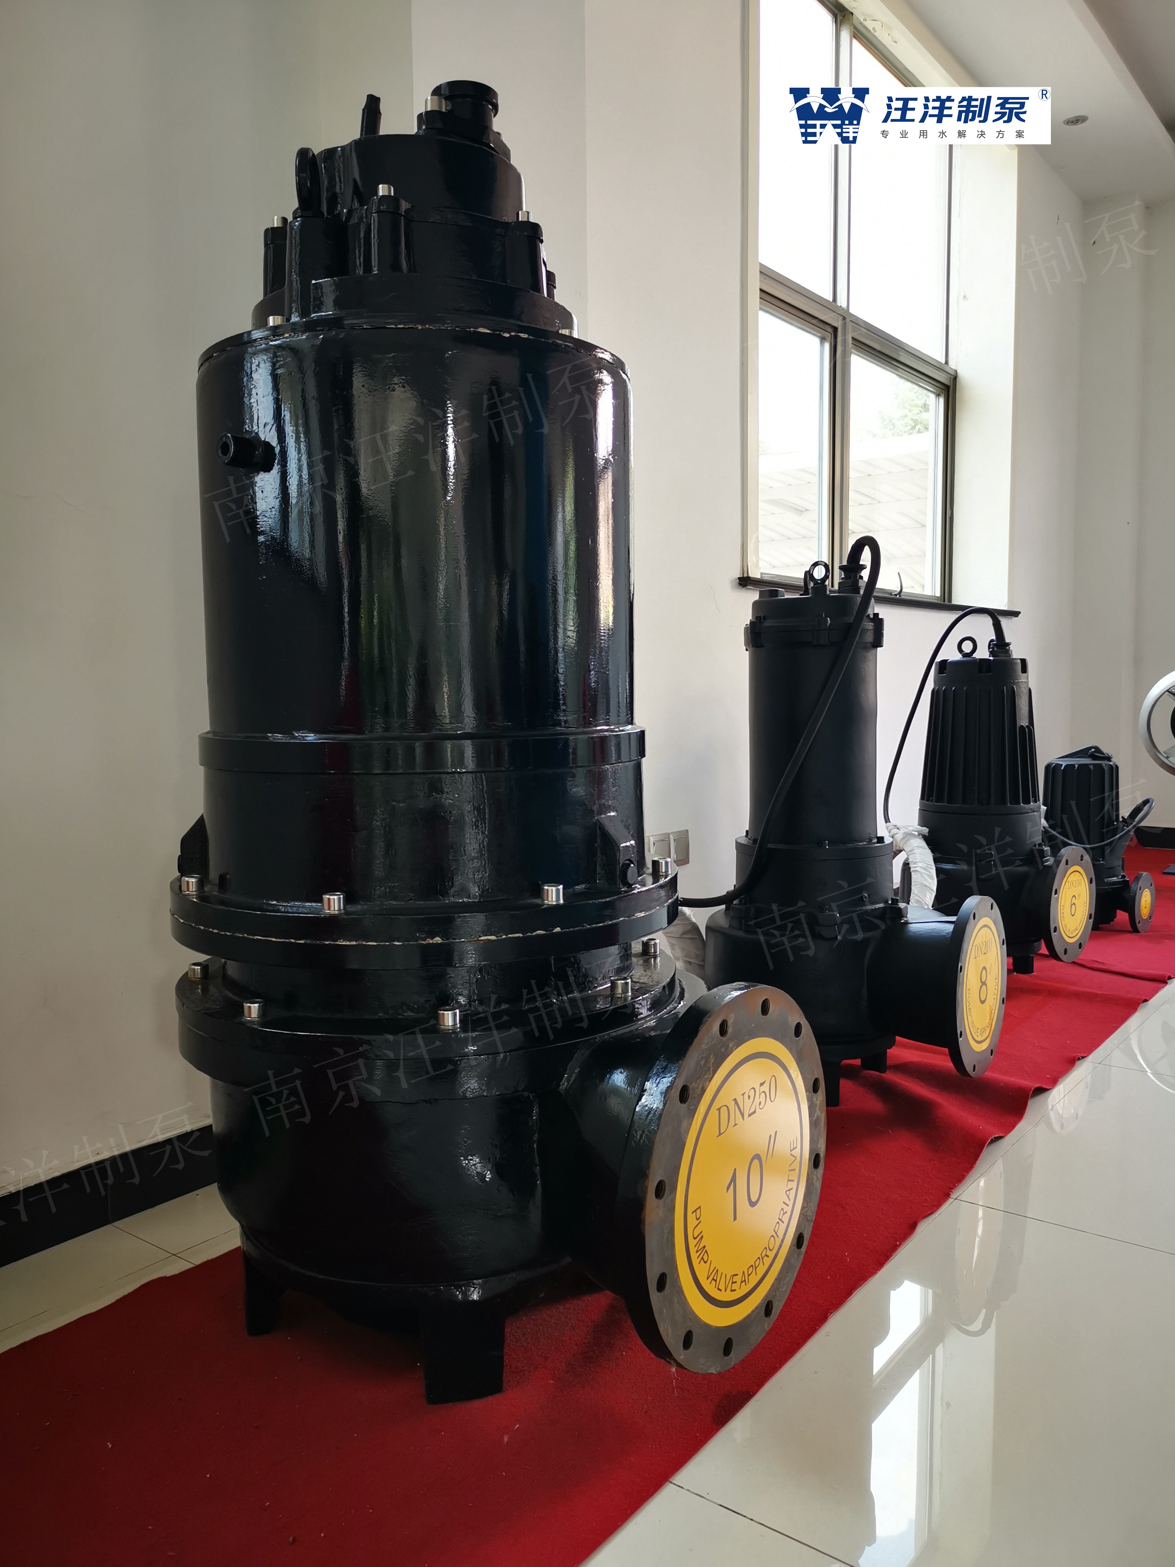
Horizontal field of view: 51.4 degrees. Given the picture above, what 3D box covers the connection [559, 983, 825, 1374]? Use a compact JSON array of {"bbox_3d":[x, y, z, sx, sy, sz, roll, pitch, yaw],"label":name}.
[{"bbox_3d":[0.087,0.408,1.344,0.200,0.395,0.395,3,5,36],"label":"connection"}]

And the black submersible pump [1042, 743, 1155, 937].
[{"bbox_3d":[1.569,0.172,3.803,0.330,0.570,0.280,3,6,42],"label":"black submersible pump"}]

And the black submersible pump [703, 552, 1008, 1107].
[{"bbox_3d":[0.488,0.062,2.330,0.540,1.035,0.420,2,5,34],"label":"black submersible pump"}]

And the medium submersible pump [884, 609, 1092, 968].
[{"bbox_3d":[1.035,0.041,3.159,0.455,0.915,0.410,3,6,43],"label":"medium submersible pump"}]

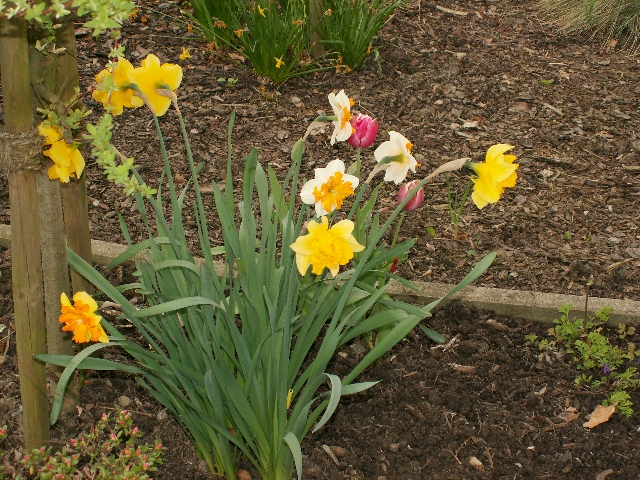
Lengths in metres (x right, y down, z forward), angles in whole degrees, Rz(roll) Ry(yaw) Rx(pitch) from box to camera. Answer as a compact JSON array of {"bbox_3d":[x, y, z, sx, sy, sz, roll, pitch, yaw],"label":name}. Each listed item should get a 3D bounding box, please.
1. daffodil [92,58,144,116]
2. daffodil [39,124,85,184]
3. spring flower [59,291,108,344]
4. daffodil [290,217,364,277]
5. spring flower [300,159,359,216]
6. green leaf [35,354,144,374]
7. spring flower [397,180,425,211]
[{"bbox_3d":[-0.269,-0.203,1.720,0.070,0.076,0.050,-13,21,-32],"label":"daffodil"},{"bbox_3d":[-0.342,-0.114,1.710,0.050,0.072,0.072,-23,8,28],"label":"daffodil"},{"bbox_3d":[-0.323,0.106,1.770,0.068,0.073,0.048,10,31,26],"label":"spring flower"},{"bbox_3d":[0.009,0.008,1.610,0.090,0.076,0.048,-3,23,-8],"label":"daffodil"},{"bbox_3d":[0.012,-0.068,1.670,0.076,0.074,0.042,-4,20,-11],"label":"spring flower"},{"bbox_3d":[-0.310,0.167,1.740,0.146,0.022,0.040,0,20,0],"label":"green leaf"},{"bbox_3d":[0.139,-0.068,1.980,0.045,0.050,0.045,0,20,0],"label":"spring flower"}]

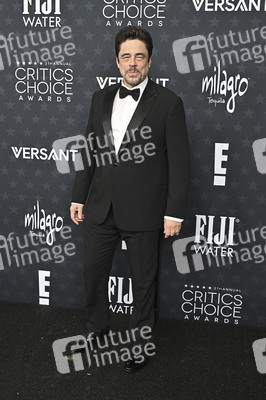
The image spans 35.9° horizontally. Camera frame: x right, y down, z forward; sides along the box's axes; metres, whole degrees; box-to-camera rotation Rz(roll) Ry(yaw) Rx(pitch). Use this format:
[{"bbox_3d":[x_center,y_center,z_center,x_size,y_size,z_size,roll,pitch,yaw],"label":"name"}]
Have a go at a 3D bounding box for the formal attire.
[{"bbox_3d":[-0.038,0.102,2.245,0.620,1.500,0.360,7,10,29],"label":"formal attire"}]

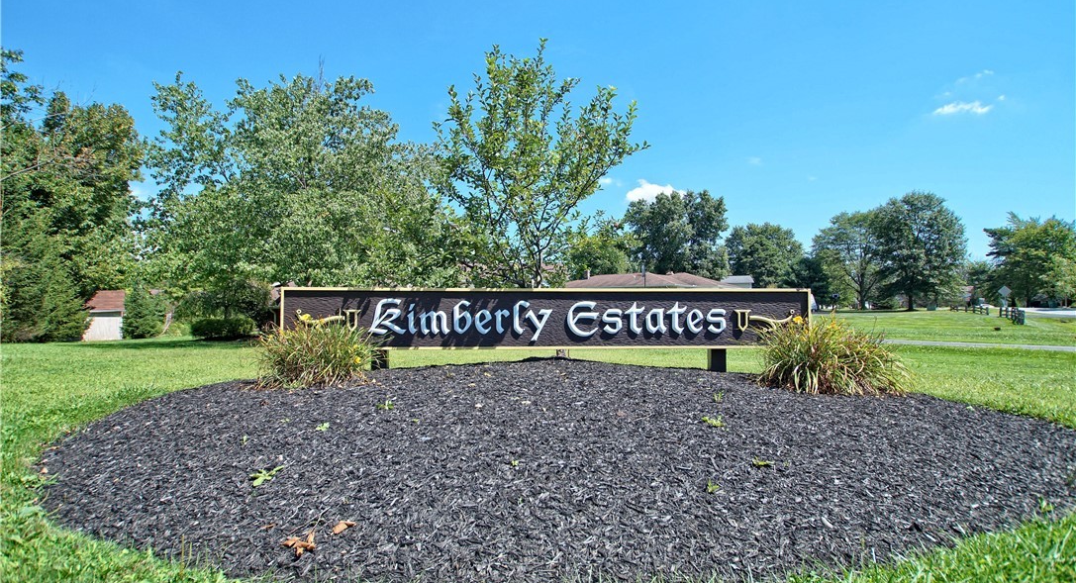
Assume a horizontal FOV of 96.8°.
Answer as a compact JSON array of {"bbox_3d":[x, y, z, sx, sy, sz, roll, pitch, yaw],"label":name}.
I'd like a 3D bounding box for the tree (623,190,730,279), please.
[{"bbox_3d":[16.400,-4.700,57.000,12.400,15.000,12.000,0,-1,0],"label":"tree"}]

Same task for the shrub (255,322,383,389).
[{"bbox_3d":[-2.220,0.610,4.850,1.150,0.620,1.020,0,-1,0],"label":"shrub"}]

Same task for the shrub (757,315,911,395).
[{"bbox_3d":[2.920,0.580,4.750,1.360,0.730,1.150,0,-1,0],"label":"shrub"}]

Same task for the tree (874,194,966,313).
[{"bbox_3d":[46.261,-4.926,58.000,10.000,14.300,10.000,0,-1,0],"label":"tree"}]

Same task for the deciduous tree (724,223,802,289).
[{"bbox_3d":[30.400,-3.100,64.000,9.800,12.200,9.500,0,-1,0],"label":"deciduous tree"}]

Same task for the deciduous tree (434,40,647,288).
[{"bbox_3d":[0.040,-1.100,5.800,2.550,3.900,2.450,0,-1,0],"label":"deciduous tree"}]

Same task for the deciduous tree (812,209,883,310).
[{"bbox_3d":[39.934,-3.918,61.000,9.000,12.600,9.000,0,-1,0],"label":"deciduous tree"}]

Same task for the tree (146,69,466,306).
[{"bbox_3d":[-7.800,-2.780,16.000,9.600,9.200,8.600,0,-1,0],"label":"tree"}]

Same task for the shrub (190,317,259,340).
[{"bbox_3d":[-14.448,1.664,22.000,2.800,1.080,1.400,0,-1,0],"label":"shrub"}]

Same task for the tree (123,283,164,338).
[{"bbox_3d":[-19.789,0.945,24.000,1.900,2.750,1.900,0,-1,0],"label":"tree"}]

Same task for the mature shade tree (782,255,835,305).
[{"bbox_3d":[34.058,-1.119,60.000,6.000,7.000,6.000,0,-1,0],"label":"mature shade tree"}]

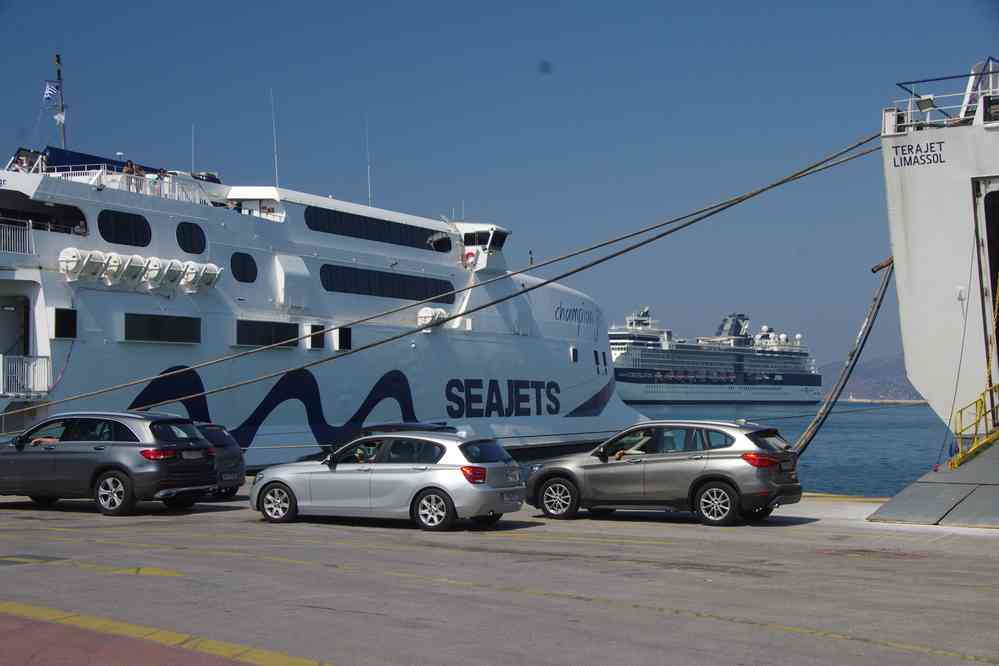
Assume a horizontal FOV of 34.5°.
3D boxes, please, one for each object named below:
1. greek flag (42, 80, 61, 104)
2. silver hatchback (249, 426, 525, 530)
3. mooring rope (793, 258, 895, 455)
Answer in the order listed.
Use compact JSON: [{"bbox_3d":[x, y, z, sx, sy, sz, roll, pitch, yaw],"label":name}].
[{"bbox_3d":[-21.991,-11.791,79.000,0.900,1.200,0.300,1,-2,-16],"label":"greek flag"},{"bbox_3d":[-1.784,2.256,25.094,4.324,1.425,1.790,-1,-3,25],"label":"silver hatchback"},{"bbox_3d":[7.353,0.639,34.448,0.350,0.550,7.510,-1,36,36],"label":"mooring rope"}]

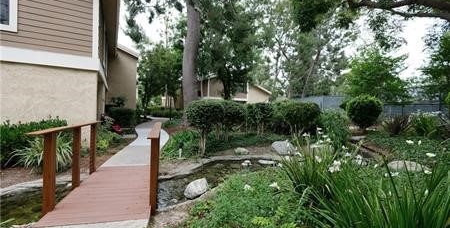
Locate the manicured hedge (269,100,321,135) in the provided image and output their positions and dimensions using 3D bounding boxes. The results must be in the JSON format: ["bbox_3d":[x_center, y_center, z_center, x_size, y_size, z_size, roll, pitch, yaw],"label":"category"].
[{"bbox_3d":[3.650,0.180,9.700,2.600,1.720,1.600,0,0,-12],"label":"manicured hedge"}]

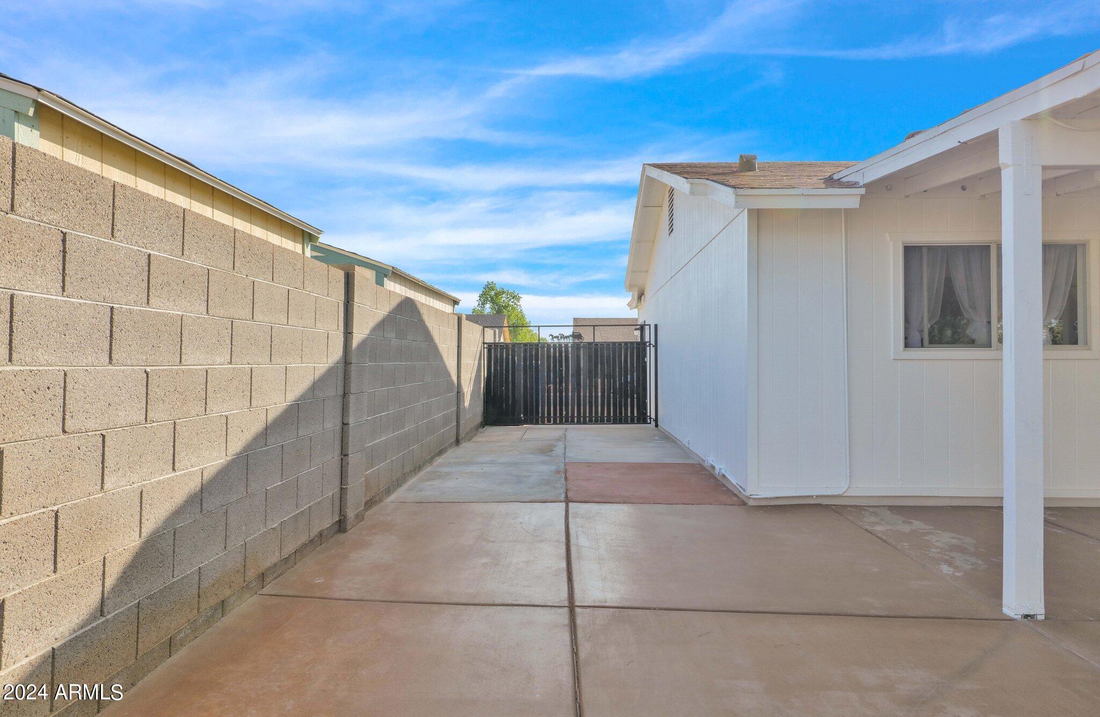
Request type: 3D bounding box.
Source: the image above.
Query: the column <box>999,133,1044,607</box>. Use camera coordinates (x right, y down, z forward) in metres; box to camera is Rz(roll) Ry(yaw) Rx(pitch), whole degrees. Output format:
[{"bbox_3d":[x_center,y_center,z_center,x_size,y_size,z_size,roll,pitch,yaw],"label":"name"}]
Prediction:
[{"bbox_3d":[2.317,0.056,3.295,0.140,2.410,0.092,0,0,2],"label":"column"}]

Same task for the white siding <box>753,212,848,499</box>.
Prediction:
[{"bbox_3d":[2.031,-0.049,5.460,0.755,2.320,0.050,0,0,2],"label":"white siding"}]

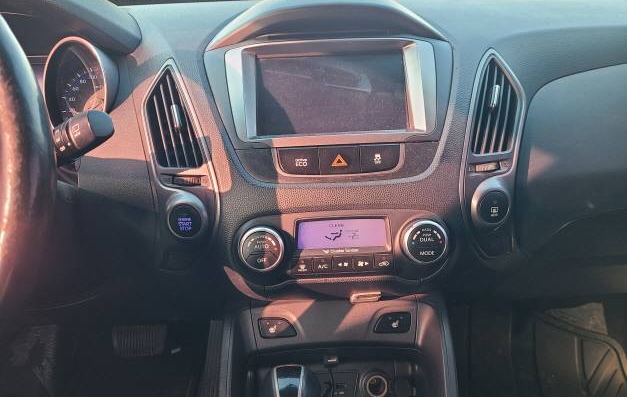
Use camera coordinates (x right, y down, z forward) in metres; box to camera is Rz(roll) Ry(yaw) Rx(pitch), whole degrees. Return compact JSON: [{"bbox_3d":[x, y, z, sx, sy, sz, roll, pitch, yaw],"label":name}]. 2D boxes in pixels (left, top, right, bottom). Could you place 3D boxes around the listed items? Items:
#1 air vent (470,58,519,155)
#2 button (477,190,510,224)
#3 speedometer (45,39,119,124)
[{"bbox_3d":[0.208,-0.105,0.540,0.047,0.106,0.030,5,-5,-9],"label":"air vent"},{"bbox_3d":[0.202,0.010,0.525,0.034,0.036,0.015,-1,-2,-10],"label":"button"},{"bbox_3d":[-0.276,-0.130,0.565,0.105,0.115,0.045,1,1,6],"label":"speedometer"}]

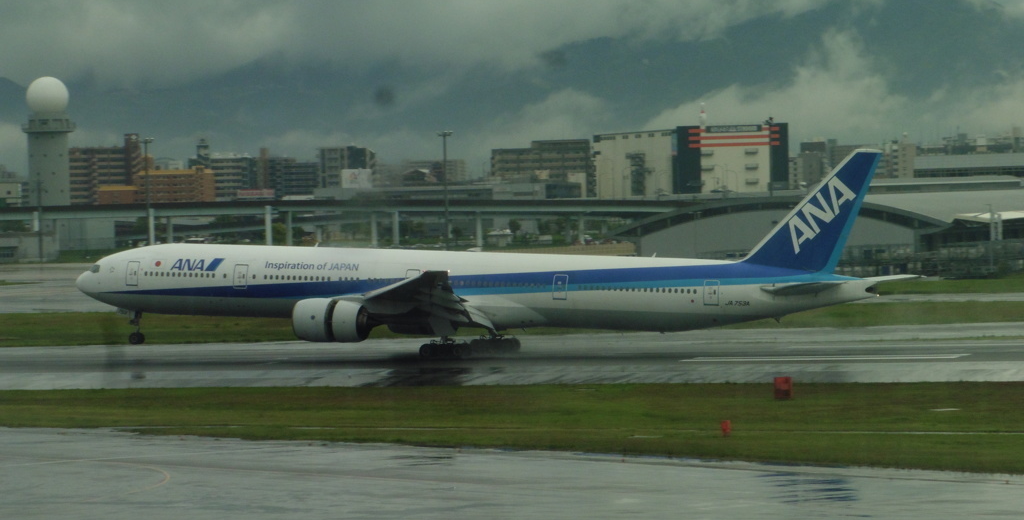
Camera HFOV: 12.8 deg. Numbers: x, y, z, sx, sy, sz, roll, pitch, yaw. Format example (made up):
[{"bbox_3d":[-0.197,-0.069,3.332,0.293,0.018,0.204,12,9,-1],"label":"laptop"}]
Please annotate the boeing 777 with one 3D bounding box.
[{"bbox_3d":[-3.650,-0.882,387.926,73.900,18.500,60.900,2,2,20],"label":"boeing 777"}]

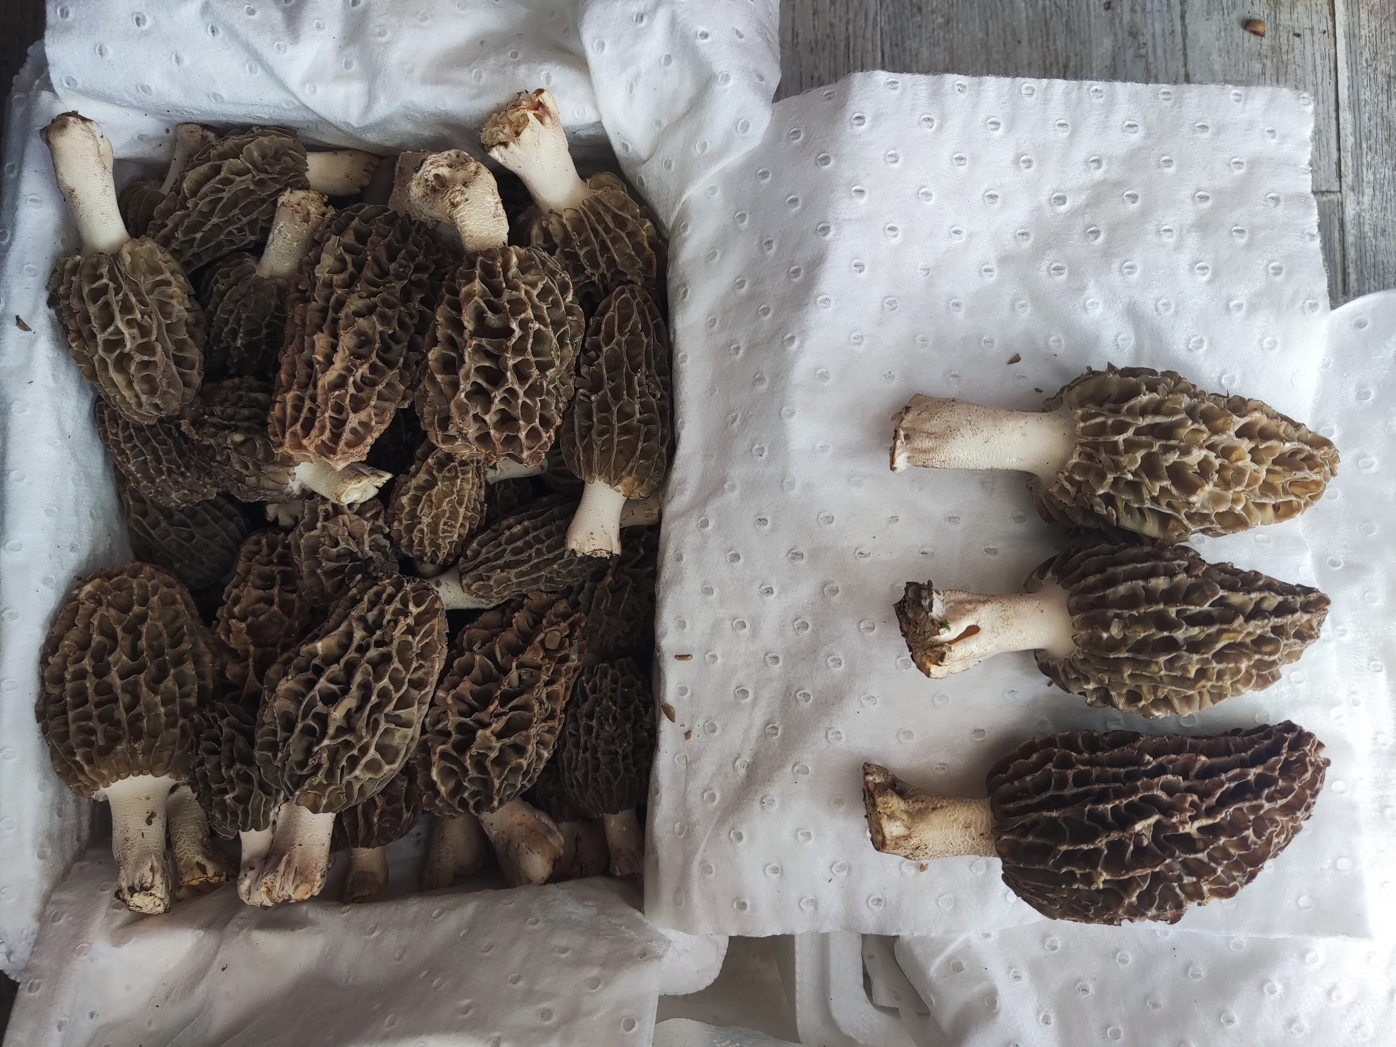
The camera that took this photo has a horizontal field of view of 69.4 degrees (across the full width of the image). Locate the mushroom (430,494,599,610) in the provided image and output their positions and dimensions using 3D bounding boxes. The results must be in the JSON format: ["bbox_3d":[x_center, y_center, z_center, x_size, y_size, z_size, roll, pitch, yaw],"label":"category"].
[{"bbox_3d":[-0.064,0.011,0.358,0.069,0.029,0.029,-26,90,-3],"label":"mushroom"}]

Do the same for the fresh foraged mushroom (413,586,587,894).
[{"bbox_3d":[-0.065,0.071,0.330,0.046,0.045,0.099,10,104,0],"label":"fresh foraged mushroom"}]

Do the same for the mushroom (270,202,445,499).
[{"bbox_3d":[-0.103,-0.053,0.305,0.044,0.044,0.091,11,95,0],"label":"mushroom"}]

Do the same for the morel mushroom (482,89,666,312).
[{"bbox_3d":[-0.035,-0.097,0.312,0.042,0.042,0.090,-23,115,0],"label":"morel mushroom"}]

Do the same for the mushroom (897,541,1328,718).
[{"bbox_3d":[0.118,0.030,0.287,0.122,0.045,0.047,-2,90,-1],"label":"mushroom"}]

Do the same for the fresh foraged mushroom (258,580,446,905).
[{"bbox_3d":[-0.111,0.070,0.321,0.049,0.047,0.115,24,96,0],"label":"fresh foraged mushroom"}]

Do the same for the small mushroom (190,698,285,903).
[{"bbox_3d":[-0.150,0.091,0.328,0.033,0.033,0.069,-9,87,0],"label":"small mushroom"}]

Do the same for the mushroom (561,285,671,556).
[{"bbox_3d":[-0.026,-0.032,0.315,0.033,0.033,0.085,7,90,0],"label":"mushroom"}]

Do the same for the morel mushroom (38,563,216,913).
[{"bbox_3d":[-0.181,0.068,0.321,0.056,0.054,0.113,-3,90,0],"label":"morel mushroom"}]

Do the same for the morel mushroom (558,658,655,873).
[{"bbox_3d":[-0.032,0.086,0.355,0.035,0.035,0.079,-6,101,0],"label":"morel mushroom"}]

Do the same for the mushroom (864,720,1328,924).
[{"bbox_3d":[0.127,0.095,0.321,0.147,0.058,0.062,-5,86,0],"label":"mushroom"}]

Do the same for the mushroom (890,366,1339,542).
[{"bbox_3d":[0.135,-0.022,0.326,0.145,0.051,0.055,2,86,0],"label":"mushroom"}]

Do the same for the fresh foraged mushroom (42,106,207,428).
[{"bbox_3d":[-0.174,-0.077,0.305,0.045,0.044,0.098,-16,96,0],"label":"fresh foraged mushroom"}]

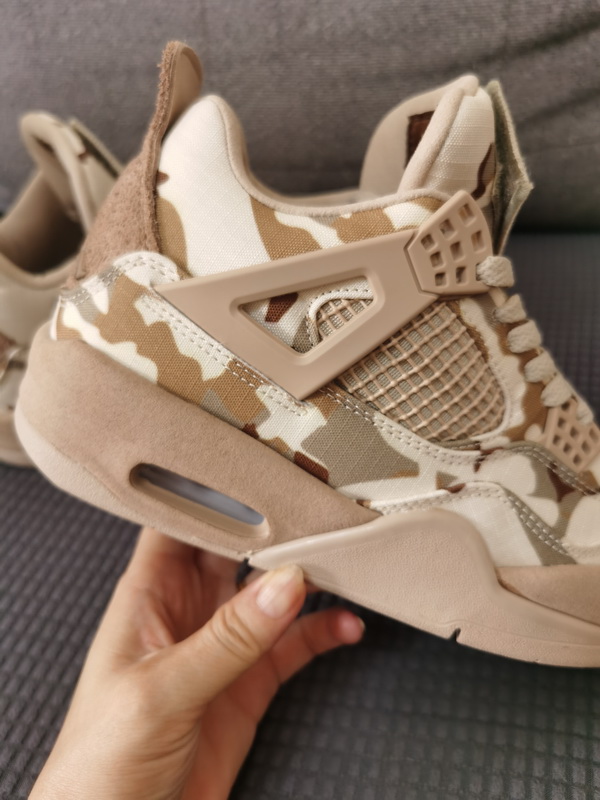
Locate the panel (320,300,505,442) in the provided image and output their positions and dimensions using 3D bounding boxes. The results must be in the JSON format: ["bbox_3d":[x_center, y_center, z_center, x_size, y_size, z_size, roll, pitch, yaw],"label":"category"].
[{"bbox_3d":[0.039,-0.015,0.204,0.070,0.013,0.047,30,68,-7],"label":"panel"}]

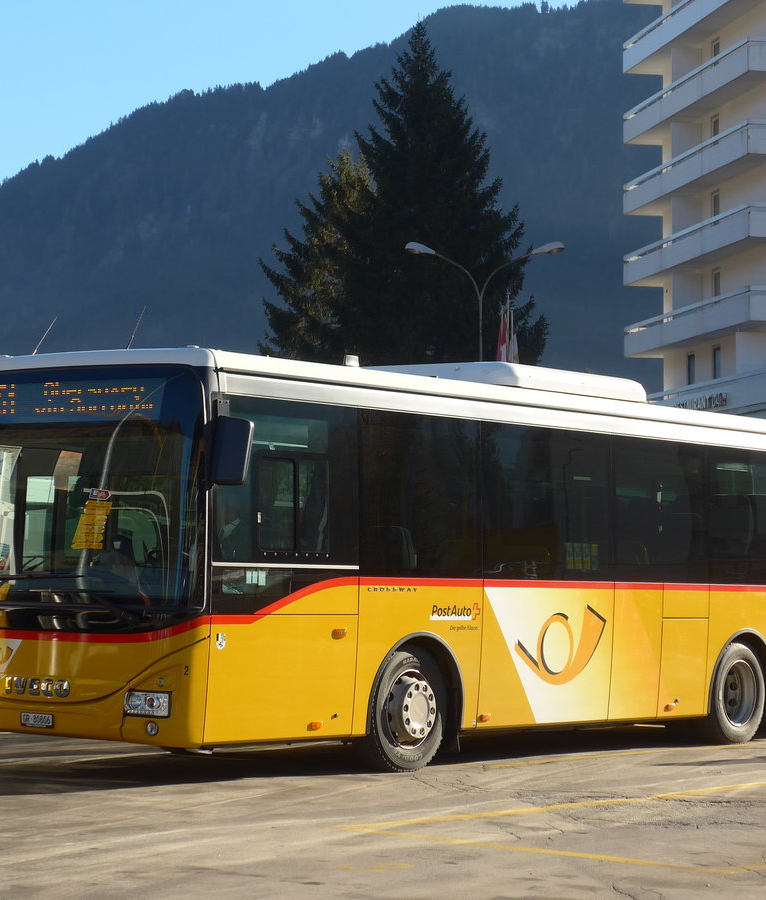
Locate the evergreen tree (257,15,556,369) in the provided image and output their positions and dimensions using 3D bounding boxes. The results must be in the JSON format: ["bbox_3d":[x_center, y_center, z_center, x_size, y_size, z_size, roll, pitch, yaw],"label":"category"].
[{"bbox_3d":[0.800,-4.300,85.300,9.800,19.700,9.200,1,-3,0],"label":"evergreen tree"}]

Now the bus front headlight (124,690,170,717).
[{"bbox_3d":[-1.565,1.702,17.220,0.390,0.165,0.130,-1,-3,35],"label":"bus front headlight"}]

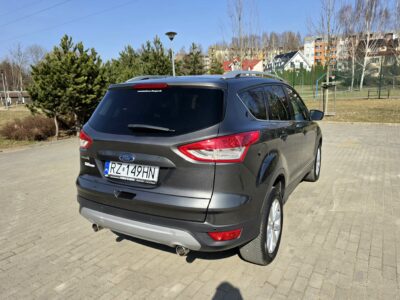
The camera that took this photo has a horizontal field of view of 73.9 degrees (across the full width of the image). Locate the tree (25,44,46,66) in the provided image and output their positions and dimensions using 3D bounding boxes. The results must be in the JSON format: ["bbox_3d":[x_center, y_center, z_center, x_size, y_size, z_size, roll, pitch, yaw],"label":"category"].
[{"bbox_3d":[-25.993,-11.930,42.000,4.200,9.500,4.200,-8,12,-30],"label":"tree"}]

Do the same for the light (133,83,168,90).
[{"bbox_3d":[-0.404,-0.495,2.081,0.355,0.042,0.050,4,11,30],"label":"light"}]

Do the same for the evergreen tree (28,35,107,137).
[{"bbox_3d":[-5.384,-2.580,10.800,3.000,4.150,2.900,-7,11,-25],"label":"evergreen tree"}]

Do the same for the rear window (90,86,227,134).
[{"bbox_3d":[-0.419,-0.297,2.096,1.310,0.430,0.130,4,-19,30],"label":"rear window"}]

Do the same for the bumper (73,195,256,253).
[{"bbox_3d":[-0.452,0.536,2.132,1.780,0.340,0.420,4,11,30],"label":"bumper"}]

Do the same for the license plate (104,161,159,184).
[{"bbox_3d":[-0.515,0.158,1.966,0.520,0.116,0.020,4,4,30],"label":"license plate"}]

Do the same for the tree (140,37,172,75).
[{"bbox_3d":[-2.455,-4.430,15.000,2.300,4.300,2.300,-3,10,-8],"label":"tree"}]

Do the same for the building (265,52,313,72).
[{"bbox_3d":[23.307,-22.517,70.000,8.300,7.600,10.500,-5,11,-19],"label":"building"}]

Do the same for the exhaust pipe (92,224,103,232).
[{"bbox_3d":[-0.869,0.659,2.303,0.080,0.076,0.120,4,11,30],"label":"exhaust pipe"}]

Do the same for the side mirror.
[{"bbox_3d":[1.740,-0.508,3.921,0.210,0.165,0.130,4,11,30],"label":"side mirror"}]

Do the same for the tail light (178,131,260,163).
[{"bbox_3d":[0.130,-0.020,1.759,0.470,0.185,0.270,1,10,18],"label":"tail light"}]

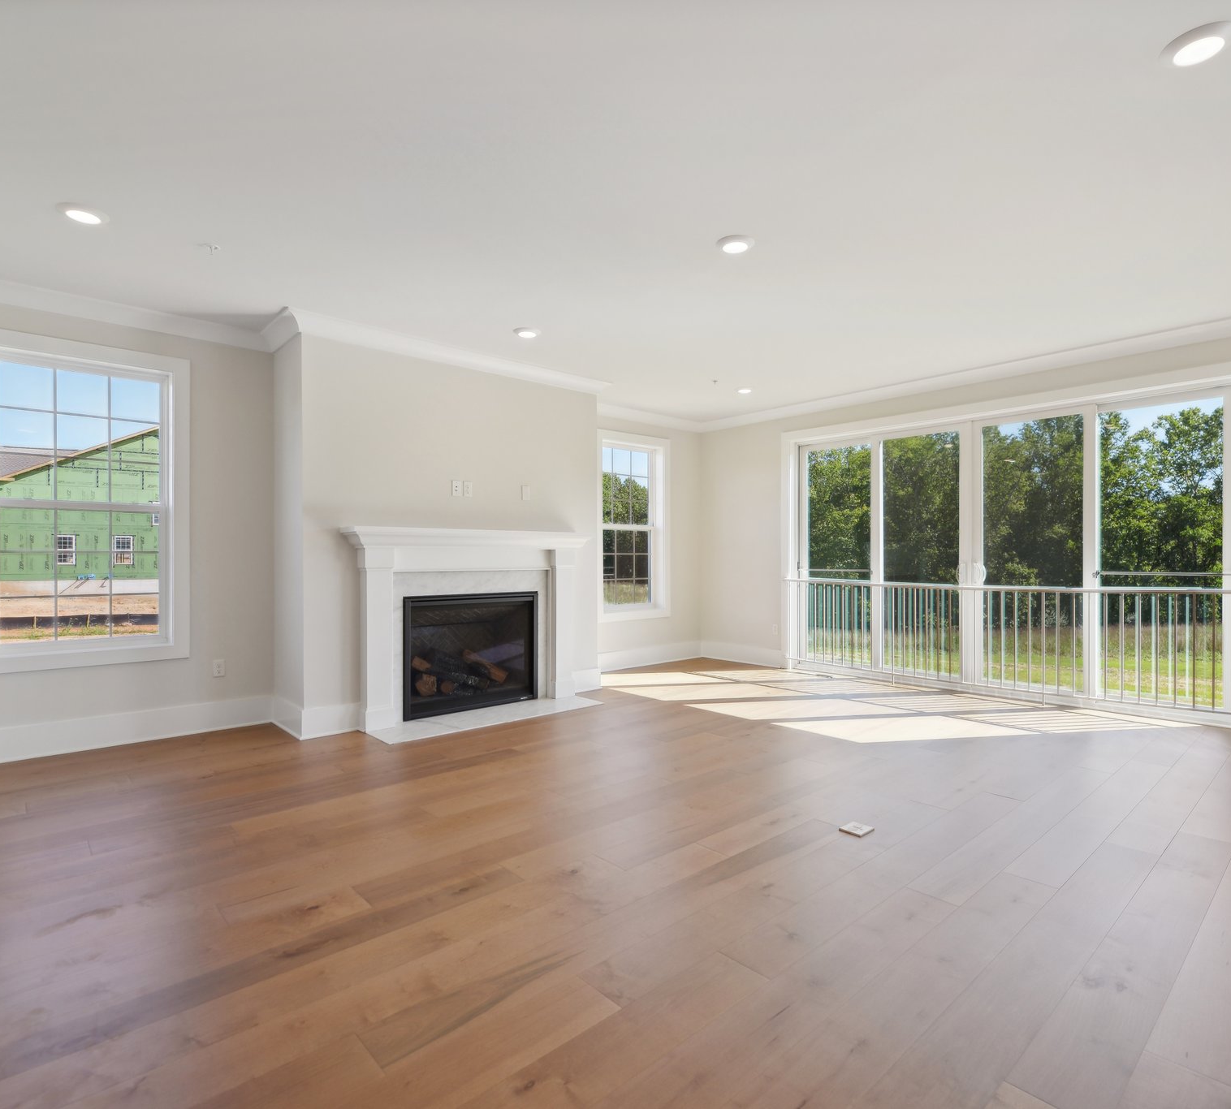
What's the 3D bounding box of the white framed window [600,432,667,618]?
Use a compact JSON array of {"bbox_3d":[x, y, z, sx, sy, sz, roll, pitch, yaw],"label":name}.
[{"bbox_3d":[0.196,-0.290,7.004,1.050,1.943,0.120,0,0,-42],"label":"white framed window"}]

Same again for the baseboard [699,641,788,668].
[{"bbox_3d":[1.417,1.101,7.279,0.020,0.189,1.145,0,0,-42],"label":"baseboard"}]

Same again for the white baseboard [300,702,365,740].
[{"bbox_3d":[-1.876,1.096,4.266,0.366,0.189,0.020,0,0,-42],"label":"white baseboard"}]

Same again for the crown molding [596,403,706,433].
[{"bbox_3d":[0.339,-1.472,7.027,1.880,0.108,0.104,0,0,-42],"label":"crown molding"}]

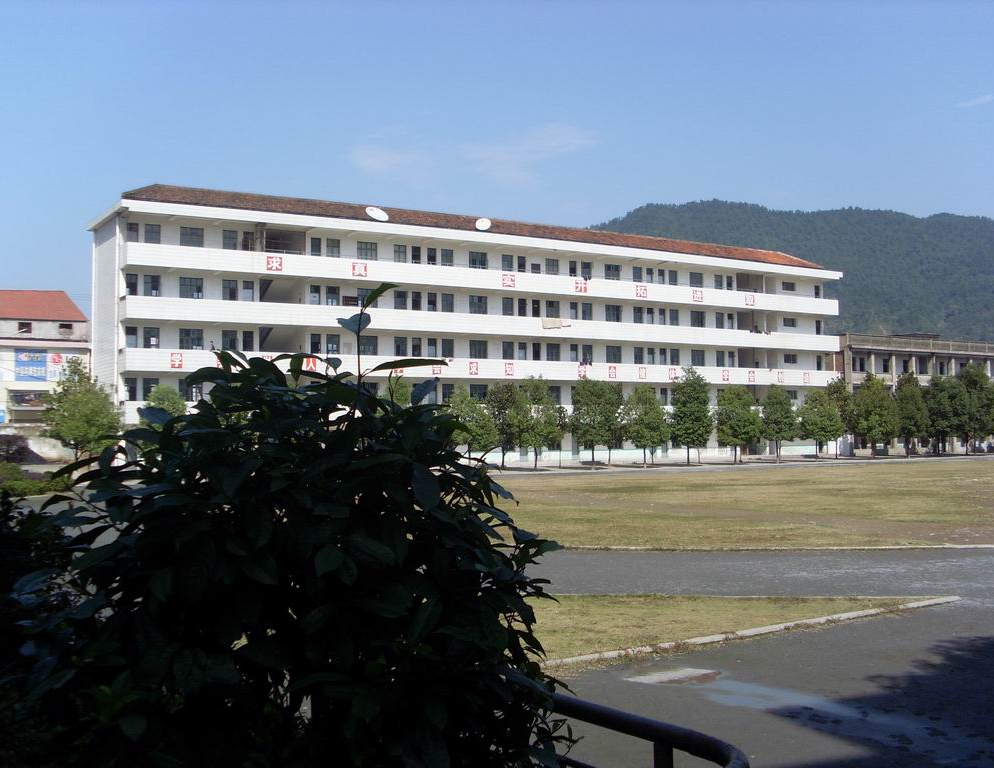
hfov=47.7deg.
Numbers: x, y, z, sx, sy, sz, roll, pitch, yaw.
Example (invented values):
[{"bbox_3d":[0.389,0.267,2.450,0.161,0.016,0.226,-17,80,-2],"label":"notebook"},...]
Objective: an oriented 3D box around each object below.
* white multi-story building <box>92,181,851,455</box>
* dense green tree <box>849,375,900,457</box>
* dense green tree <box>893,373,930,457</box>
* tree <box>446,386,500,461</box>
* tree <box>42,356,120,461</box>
[{"bbox_3d":[1.880,-3.400,92.100,66.130,19.820,10.030,1,-3,-32],"label":"white multi-story building"},{"bbox_3d":[30.900,2.600,92.000,4.100,6.920,4.100,-1,-3,0],"label":"dense green tree"},{"bbox_3d":[34.760,2.610,94.500,3.300,7.150,3.300,-1,-3,0],"label":"dense green tree"},{"bbox_3d":[-1.540,2.740,70.500,3.500,5.550,3.500,-1,-3,0],"label":"tree"},{"bbox_3d":[-26.240,1.820,71.000,4.900,7.110,4.900,-1,-3,0],"label":"tree"}]

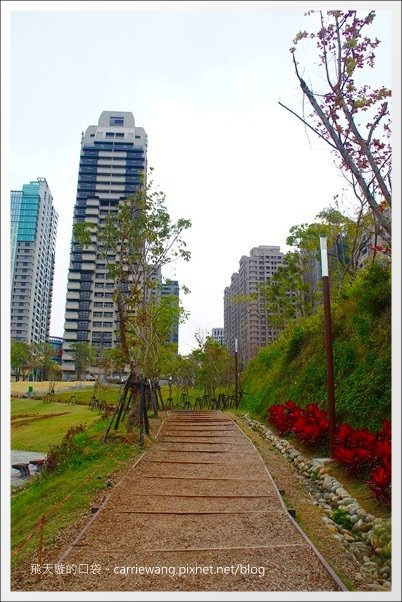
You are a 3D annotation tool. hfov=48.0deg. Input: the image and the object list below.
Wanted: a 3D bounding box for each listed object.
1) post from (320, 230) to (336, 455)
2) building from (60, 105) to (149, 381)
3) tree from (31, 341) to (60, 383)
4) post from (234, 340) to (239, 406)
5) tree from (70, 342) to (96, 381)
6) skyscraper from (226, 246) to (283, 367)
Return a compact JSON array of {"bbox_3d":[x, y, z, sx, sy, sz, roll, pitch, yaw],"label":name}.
[{"bbox_3d":[2.202,0.698,7.936,0.110,3.868,0.110,0,-13,0],"label":"post"},{"bbox_3d":[-32.521,-19.650,166.425,24.963,98.323,22.000,2,-13,-6],"label":"building"},{"bbox_3d":[-28.384,11.240,82.823,5.145,7.299,5.145,0,-13,0],"label":"tree"},{"bbox_3d":[2.020,4.104,25.955,0.110,3.868,0.110,0,-13,0],"label":"post"},{"bbox_3d":[-21.305,11.055,82.782,4.778,6.934,4.778,0,-13,0],"label":"tree"},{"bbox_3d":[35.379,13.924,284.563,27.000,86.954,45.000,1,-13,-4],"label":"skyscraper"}]

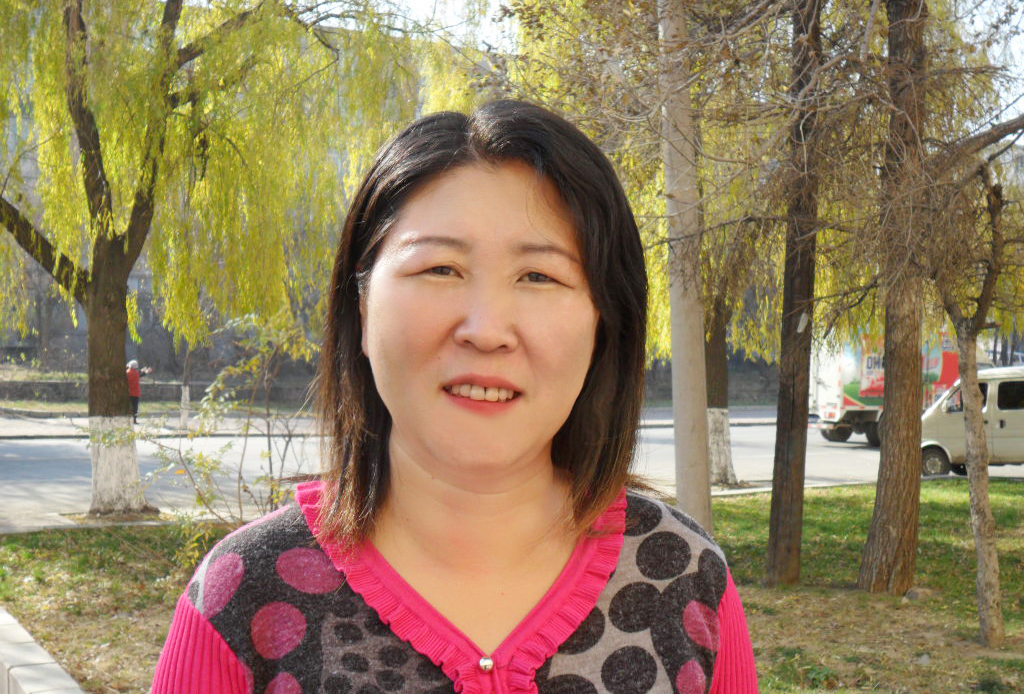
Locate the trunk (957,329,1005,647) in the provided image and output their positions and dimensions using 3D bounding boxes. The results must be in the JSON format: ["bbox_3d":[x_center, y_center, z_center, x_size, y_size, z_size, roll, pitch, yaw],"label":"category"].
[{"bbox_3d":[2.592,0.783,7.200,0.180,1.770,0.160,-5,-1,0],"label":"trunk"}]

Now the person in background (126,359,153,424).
[{"bbox_3d":[-9.170,1.106,32.000,0.600,1.580,0.520,0,-2,-28],"label":"person in background"}]

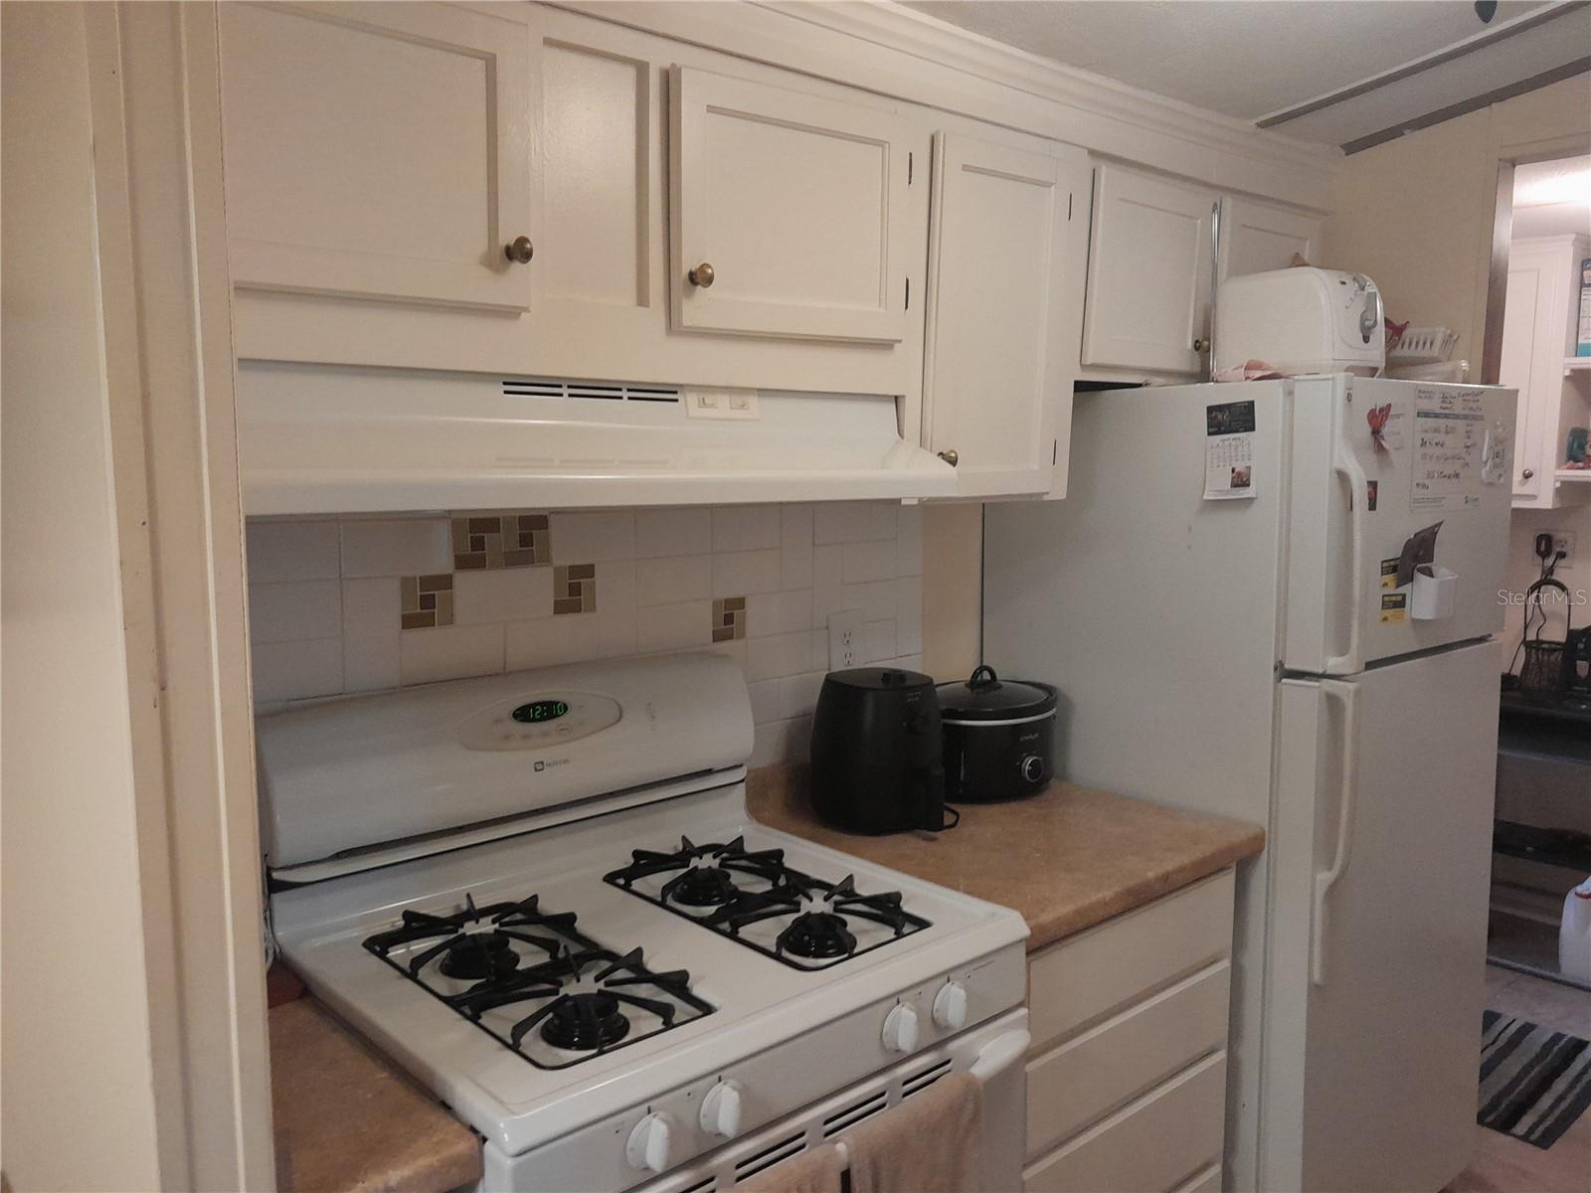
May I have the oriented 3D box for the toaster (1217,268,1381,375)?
[{"bbox_3d":[0.881,-0.468,2.189,0.158,0.195,0.250,-4,7,-30],"label":"toaster"}]

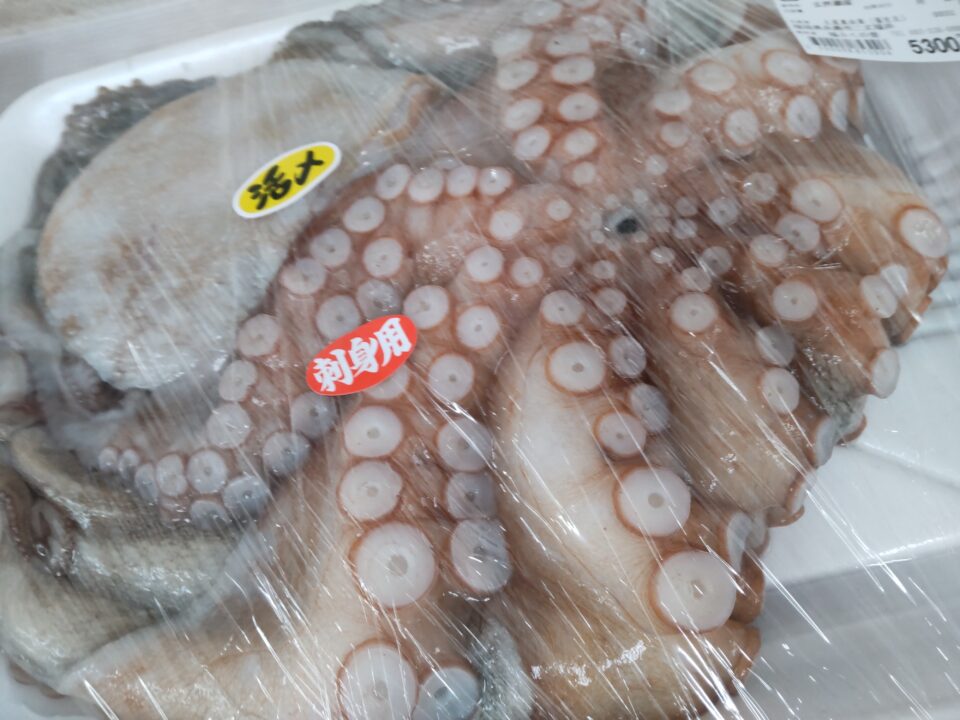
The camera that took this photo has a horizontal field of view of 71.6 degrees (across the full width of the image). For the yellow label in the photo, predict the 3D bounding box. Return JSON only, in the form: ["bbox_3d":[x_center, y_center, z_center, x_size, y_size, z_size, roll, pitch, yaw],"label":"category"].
[{"bbox_3d":[-0.057,-0.053,0.198,0.036,0.002,0.017,-36,70,-11],"label":"yellow label"}]

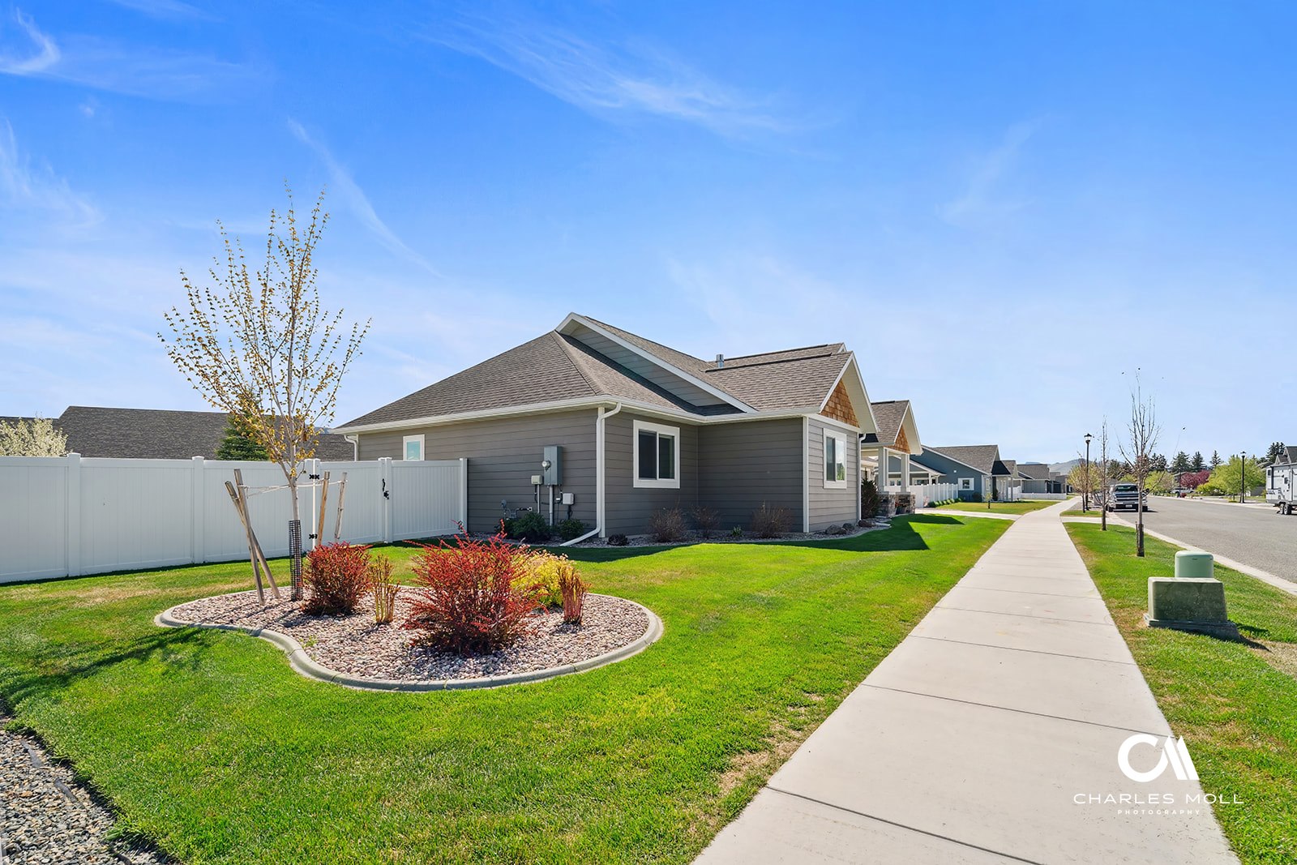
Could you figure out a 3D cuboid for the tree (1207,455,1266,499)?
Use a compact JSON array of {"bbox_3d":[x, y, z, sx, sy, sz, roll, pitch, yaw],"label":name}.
[{"bbox_3d":[63.166,4.901,62.000,4.900,4.700,4.800,-3,-5,35],"label":"tree"}]

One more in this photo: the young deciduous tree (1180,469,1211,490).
[{"bbox_3d":[95.200,8.431,100.000,4.600,4.200,4.500,-3,-5,35],"label":"young deciduous tree"}]

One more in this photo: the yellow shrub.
[{"bbox_3d":[-1.115,1.592,6.250,0.740,0.620,0.700,1,-4,-10],"label":"yellow shrub"}]

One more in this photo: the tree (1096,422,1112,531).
[{"bbox_3d":[14.778,1.347,18.700,0.550,3.550,0.550,-3,-4,38],"label":"tree"}]

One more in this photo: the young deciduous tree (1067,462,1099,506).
[{"bbox_3d":[25.266,3.178,33.500,1.600,2.900,1.600,-3,-5,35],"label":"young deciduous tree"}]

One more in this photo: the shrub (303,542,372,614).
[{"bbox_3d":[-3.287,1.527,6.100,0.670,0.730,0.660,2,-4,-28],"label":"shrub"}]

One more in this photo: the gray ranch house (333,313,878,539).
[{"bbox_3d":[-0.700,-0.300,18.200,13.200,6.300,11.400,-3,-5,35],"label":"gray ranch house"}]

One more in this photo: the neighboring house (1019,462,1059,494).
[{"bbox_3d":[63.216,7.843,95.000,13.000,5.500,14.000,-3,-4,36],"label":"neighboring house"}]

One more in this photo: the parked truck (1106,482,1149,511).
[{"bbox_3d":[34.870,4.781,42.200,2.050,1.930,5.850,-3,-4,36],"label":"parked truck"}]

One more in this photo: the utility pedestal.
[{"bbox_3d":[5.060,1.513,5.400,0.580,0.690,0.420,-2,-4,30],"label":"utility pedestal"}]

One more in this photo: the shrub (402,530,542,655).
[{"bbox_3d":[-1.411,1.273,4.600,1.060,0.940,1.020,1,-4,-17],"label":"shrub"}]

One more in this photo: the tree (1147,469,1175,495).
[{"bbox_3d":[84.428,8.344,95.000,3.800,4.100,3.800,-3,-5,35],"label":"tree"}]

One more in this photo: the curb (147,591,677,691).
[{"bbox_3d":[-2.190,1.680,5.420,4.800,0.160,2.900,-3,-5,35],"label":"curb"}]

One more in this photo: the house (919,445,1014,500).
[{"bbox_3d":[32.508,4.592,63.000,13.000,5.800,14.000,-3,-5,35],"label":"house"}]

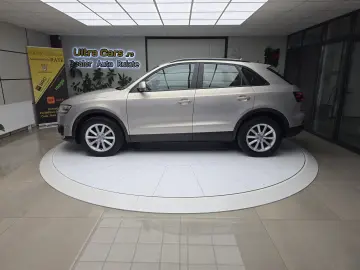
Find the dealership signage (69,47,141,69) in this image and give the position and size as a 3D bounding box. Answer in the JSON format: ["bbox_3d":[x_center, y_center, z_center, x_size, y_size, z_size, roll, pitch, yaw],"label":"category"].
[{"bbox_3d":[-2.270,-2.332,7.253,2.100,0.600,0.070,0,14,1],"label":"dealership signage"}]

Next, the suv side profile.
[{"bbox_3d":[0.000,-0.602,4.610,4.385,1.600,1.860,0,14,0],"label":"suv side profile"}]

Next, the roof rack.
[{"bbox_3d":[0.520,-1.325,4.411,1.400,0.090,1.100,0,14,0],"label":"roof rack"}]

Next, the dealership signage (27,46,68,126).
[{"bbox_3d":[-3.545,-1.248,6.500,0.860,2.060,0.120,-4,14,-16],"label":"dealership signage"}]

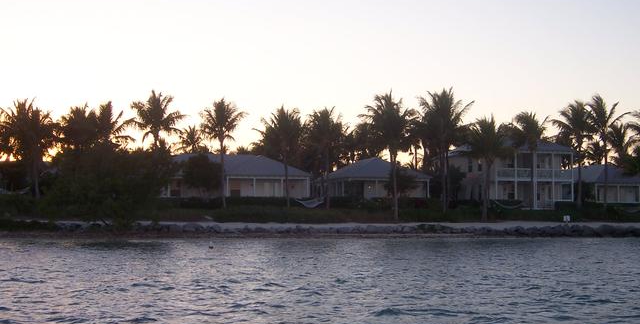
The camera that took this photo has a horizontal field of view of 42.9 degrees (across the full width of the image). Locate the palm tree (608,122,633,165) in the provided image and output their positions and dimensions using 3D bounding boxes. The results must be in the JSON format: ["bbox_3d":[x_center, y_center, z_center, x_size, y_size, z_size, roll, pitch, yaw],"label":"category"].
[{"bbox_3d":[37.246,0.372,101.000,3.352,10.553,3.352,0,-3,0],"label":"palm tree"}]

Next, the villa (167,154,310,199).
[{"bbox_3d":[-9.087,2.001,93.000,17.300,5.400,10.000,0,-3,0],"label":"villa"}]

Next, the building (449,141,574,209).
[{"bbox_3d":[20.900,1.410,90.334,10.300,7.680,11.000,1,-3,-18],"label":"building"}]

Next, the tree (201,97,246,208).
[{"bbox_3d":[-9.386,-0.820,79.127,4.600,10.770,4.500,0,-3,0],"label":"tree"}]

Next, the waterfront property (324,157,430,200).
[{"bbox_3d":[6.768,2.031,91.006,11.200,5.080,10.300,0,-3,-8],"label":"waterfront property"}]

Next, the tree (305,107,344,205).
[{"bbox_3d":[0.632,-0.428,79.109,4.300,9.980,4.300,0,-3,0],"label":"tree"}]

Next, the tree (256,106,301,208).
[{"bbox_3d":[-3.841,-0.452,79.110,4.600,9.930,4.500,0,-3,0],"label":"tree"}]

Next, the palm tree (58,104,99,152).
[{"bbox_3d":[-25.234,-0.470,85.000,4.179,11.076,4.179,0,-3,0],"label":"palm tree"}]

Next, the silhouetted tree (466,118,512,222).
[{"bbox_3d":[15.949,0.615,77.000,4.165,9.844,4.165,0,-3,0],"label":"silhouetted tree"}]

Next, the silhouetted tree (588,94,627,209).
[{"bbox_3d":[30.446,-1.057,86.000,4.546,12.157,4.546,0,-3,0],"label":"silhouetted tree"}]

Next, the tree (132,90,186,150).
[{"bbox_3d":[-16.779,-1.239,84.000,5.576,12.288,5.576,0,-3,0],"label":"tree"}]

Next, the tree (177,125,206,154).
[{"bbox_3d":[-16.917,0.448,107.099,4.400,10.810,4.300,0,-3,0],"label":"tree"}]

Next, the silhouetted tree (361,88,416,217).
[{"bbox_3d":[6.531,-0.615,77.000,5.206,12.305,5.206,0,-3,0],"label":"silhouetted tree"}]

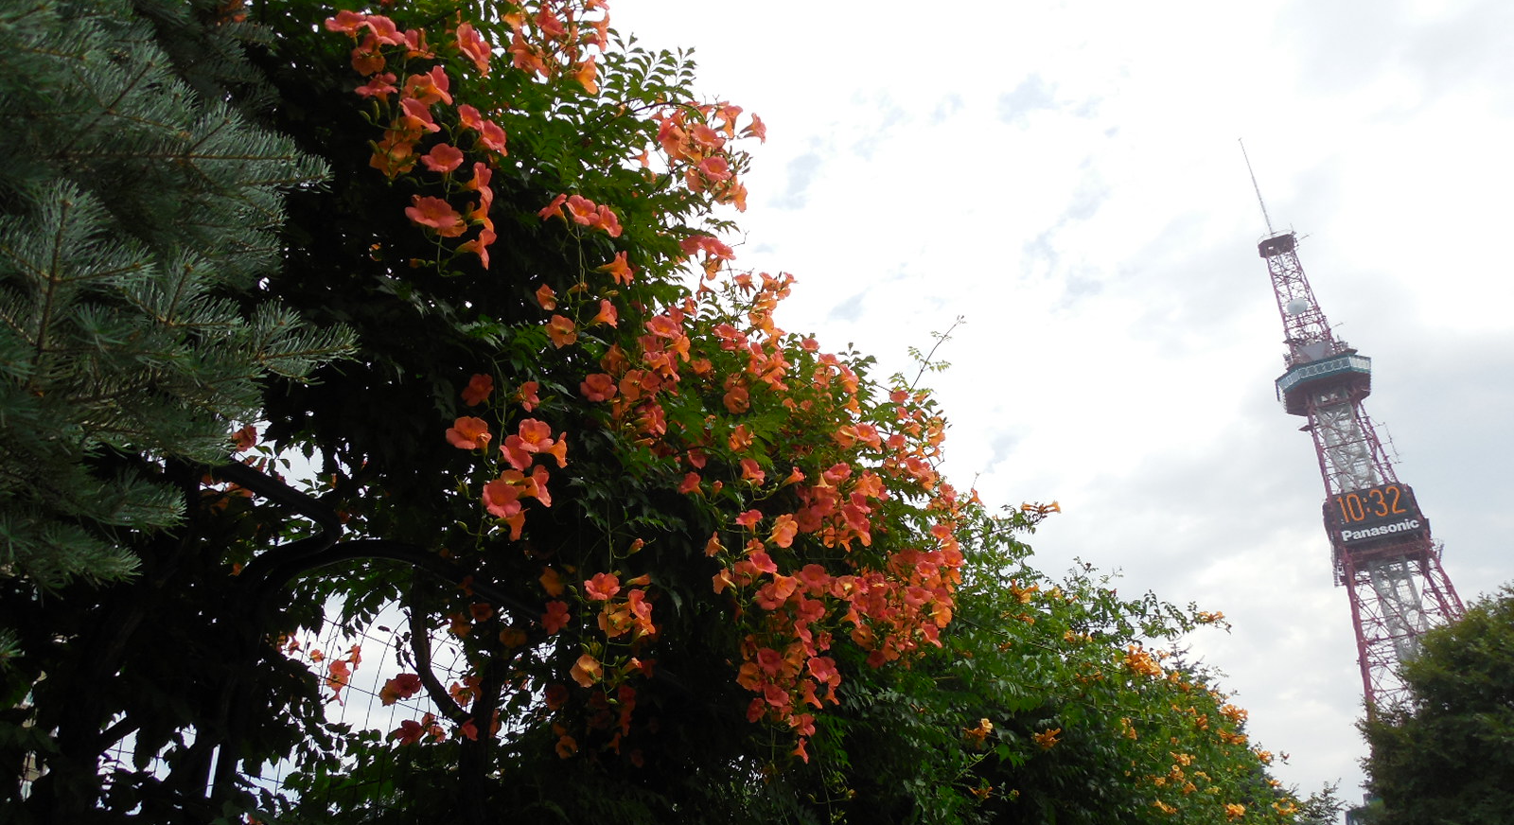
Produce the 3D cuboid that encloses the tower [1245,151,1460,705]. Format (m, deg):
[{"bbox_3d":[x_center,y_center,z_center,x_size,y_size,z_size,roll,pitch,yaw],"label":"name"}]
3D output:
[{"bbox_3d":[97.552,11.103,177.737,33.000,147.000,33.000,-15,-31,21],"label":"tower"}]

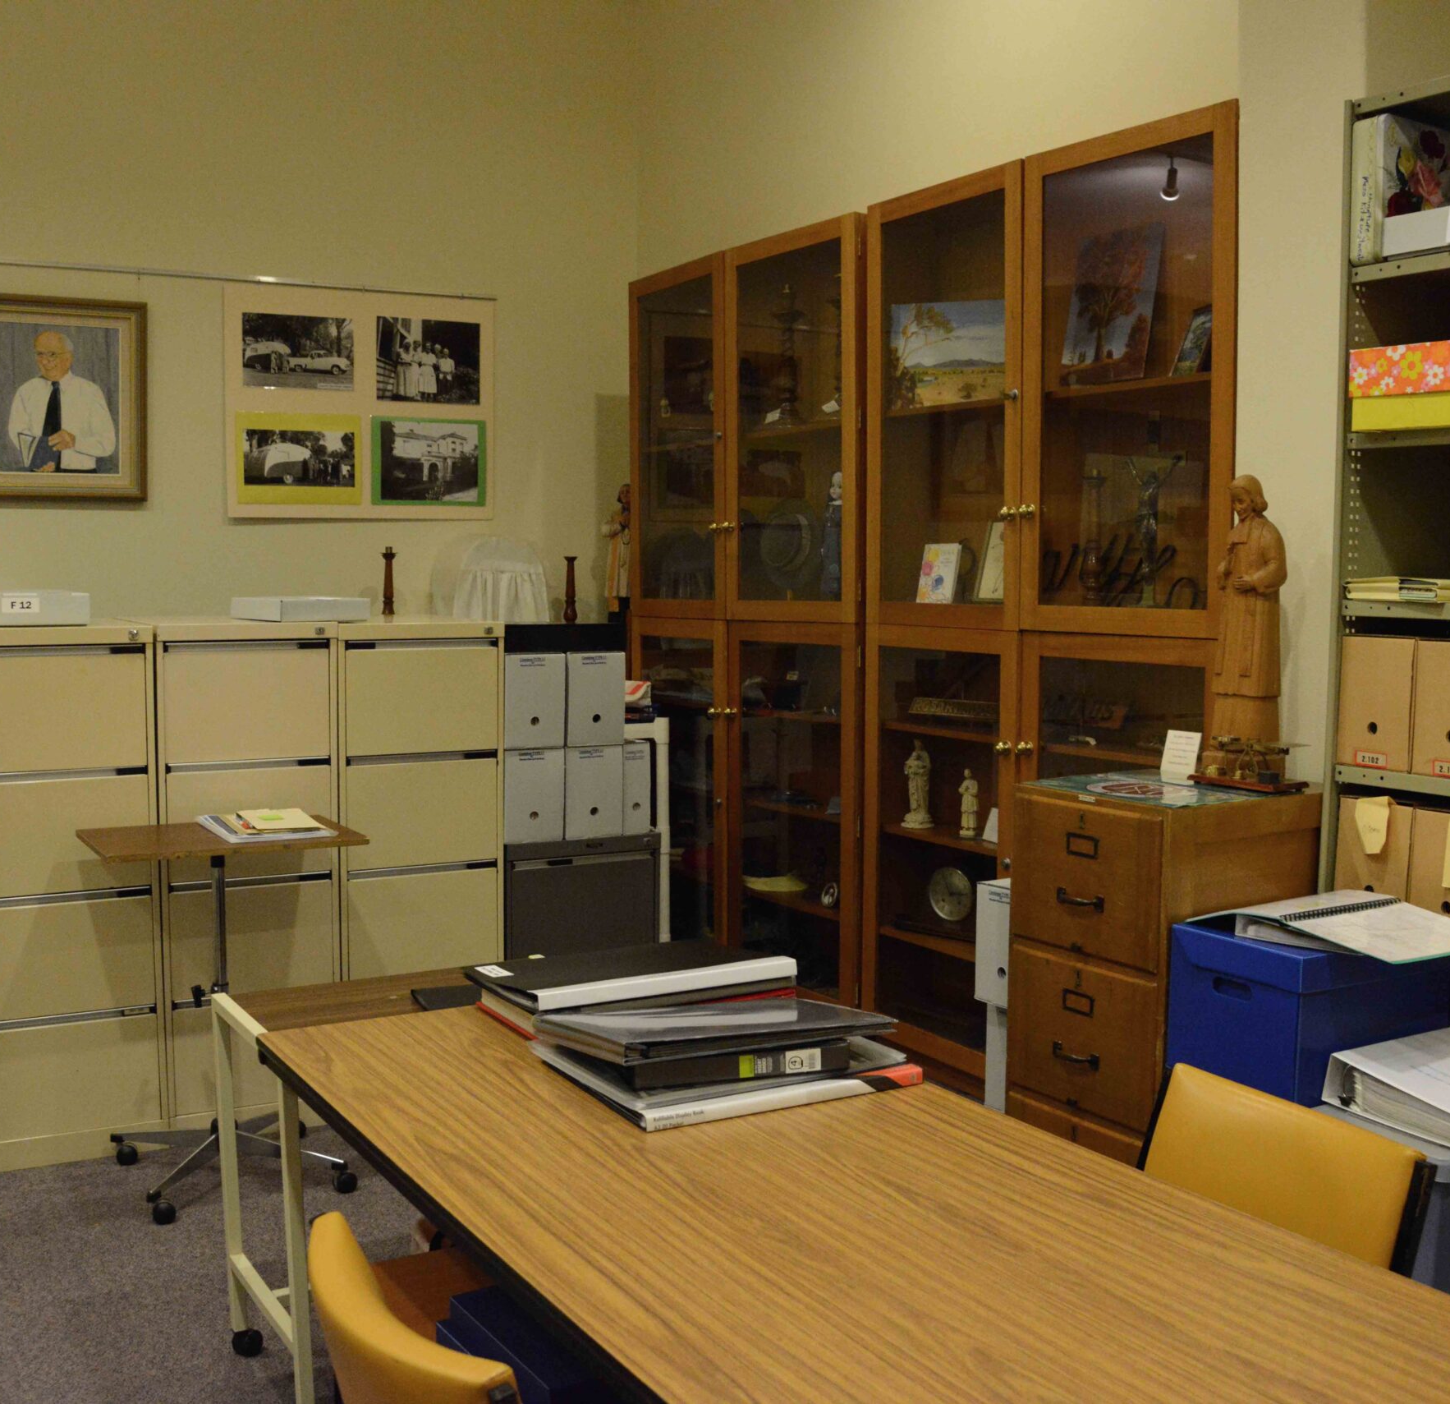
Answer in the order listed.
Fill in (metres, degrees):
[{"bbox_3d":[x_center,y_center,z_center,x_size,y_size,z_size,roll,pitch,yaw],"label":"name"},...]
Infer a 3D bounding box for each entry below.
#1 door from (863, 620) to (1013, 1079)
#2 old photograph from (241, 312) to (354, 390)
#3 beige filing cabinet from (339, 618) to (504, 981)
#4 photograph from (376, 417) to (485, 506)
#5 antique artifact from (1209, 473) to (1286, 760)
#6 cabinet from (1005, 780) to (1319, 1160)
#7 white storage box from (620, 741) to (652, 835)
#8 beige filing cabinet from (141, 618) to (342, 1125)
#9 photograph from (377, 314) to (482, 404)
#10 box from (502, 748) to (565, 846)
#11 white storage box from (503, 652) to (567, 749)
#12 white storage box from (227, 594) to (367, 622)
[{"bbox_3d":[0.596,0.398,4.594,0.025,1.215,0.650,-3,6,-33],"label":"door"},{"bbox_3d":[-1.294,-1.061,4.973,0.337,0.220,0.010,-3,6,-28],"label":"old photograph"},{"bbox_3d":[-0.949,0.425,4.645,0.460,1.320,0.620,-2,5,-27],"label":"beige filing cabinet"},{"bbox_3d":[-0.936,-0.761,5.196,0.375,0.276,0.010,-3,6,-28],"label":"photograph"},{"bbox_3d":[1.125,-0.158,3.497,0.130,0.652,0.140,-3,6,-32],"label":"antique artifact"},{"bbox_3d":[0.962,0.696,3.475,0.550,1.045,0.425,-3,6,-32],"label":"cabinet"},{"bbox_3d":[-0.340,0.232,4.790,0.084,0.256,0.390,-2,5,-27],"label":"white storage box"},{"bbox_3d":[-1.357,0.444,4.529,0.453,1.346,0.620,-2,6,-25],"label":"beige filing cabinet"},{"bbox_3d":[-0.900,-1.033,4.971,0.330,0.250,0.010,-2,6,-29],"label":"photograph"},{"bbox_3d":[-0.610,0.247,4.733,0.176,0.263,0.380,-2,6,-25],"label":"box"},{"bbox_3d":[-0.611,-0.015,4.617,0.180,0.258,0.390,-2,5,-27],"label":"white storage box"},{"bbox_3d":[-1.152,-0.253,4.516,0.257,0.060,0.370,-2,5,-27],"label":"white storage box"}]

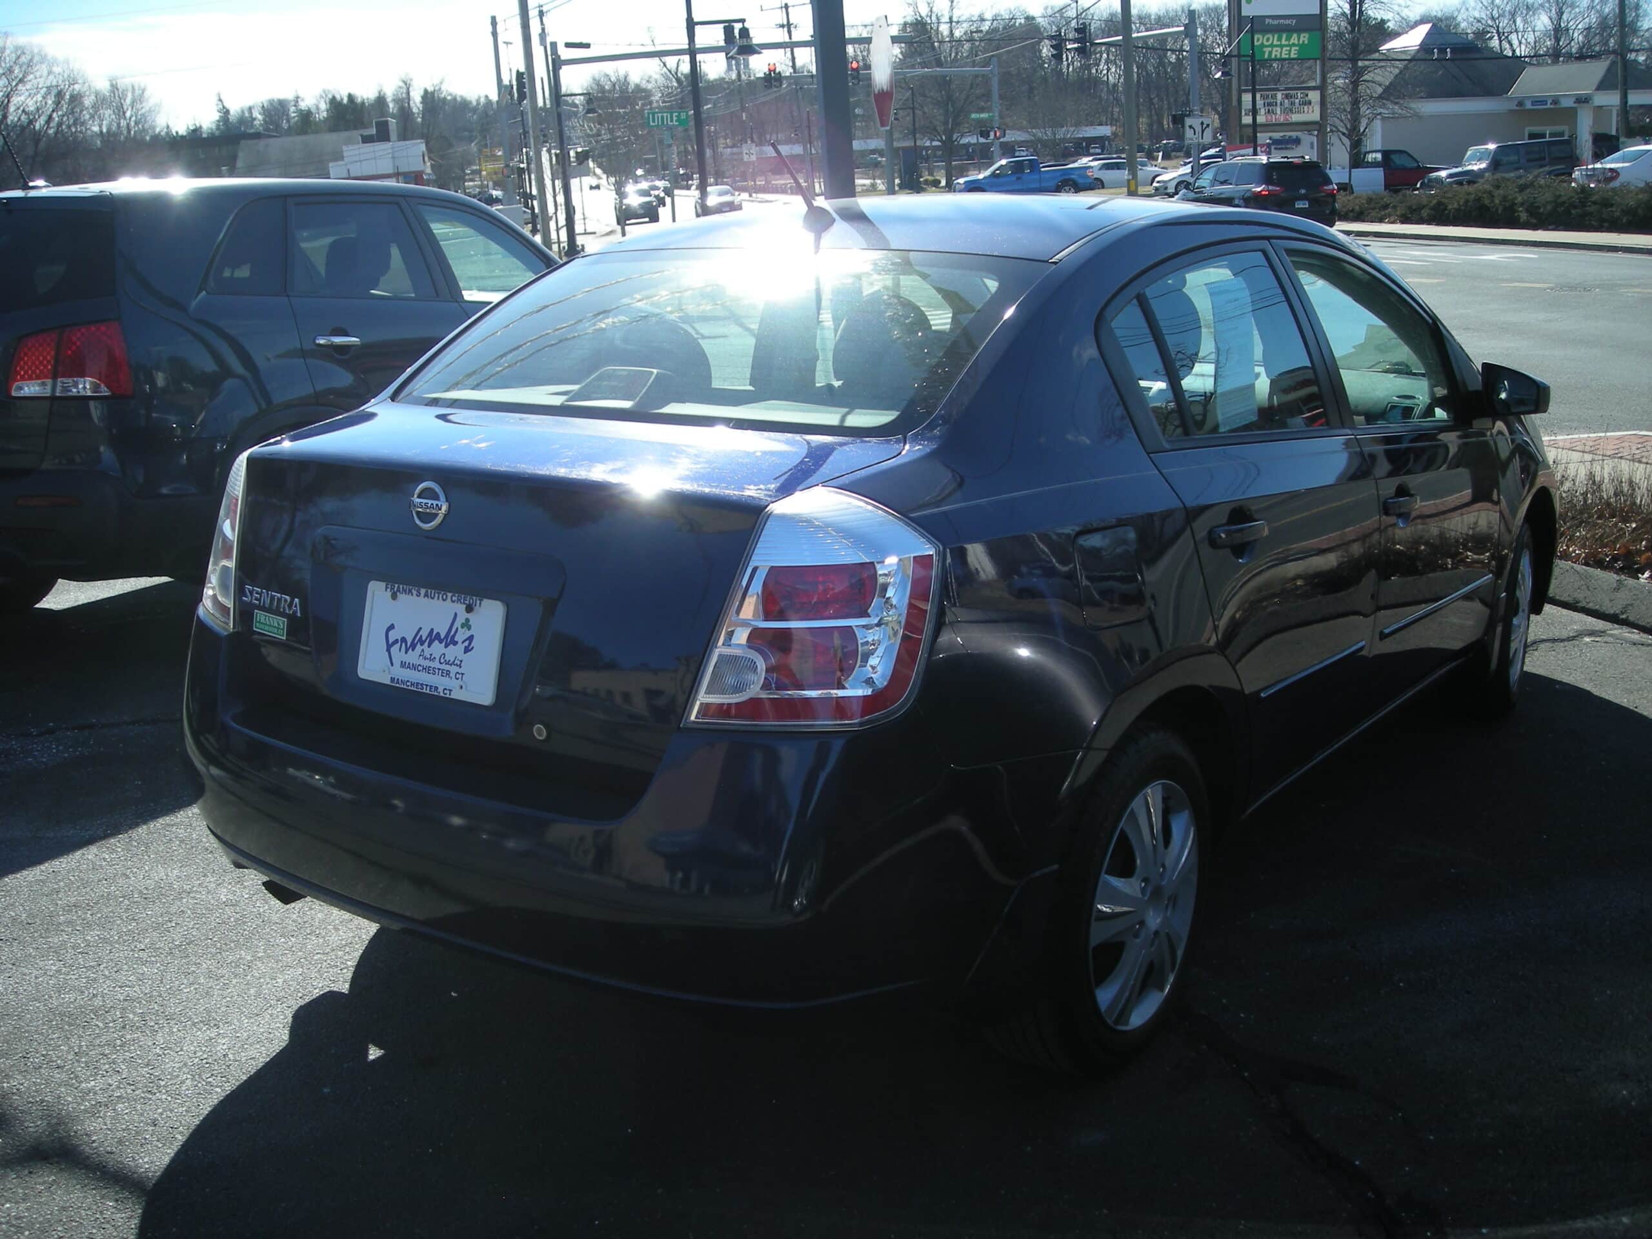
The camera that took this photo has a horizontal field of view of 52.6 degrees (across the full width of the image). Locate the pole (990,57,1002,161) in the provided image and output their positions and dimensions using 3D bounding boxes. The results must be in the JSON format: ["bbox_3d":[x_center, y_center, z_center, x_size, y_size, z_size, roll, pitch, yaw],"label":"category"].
[{"bbox_3d":[8.121,-23.570,79.500,0.300,6.350,0.300,-2,13,0],"label":"pole"}]

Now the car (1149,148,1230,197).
[{"bbox_3d":[15.100,-17.100,65.100,4.550,1.480,1.770,-6,14,-14],"label":"car"}]

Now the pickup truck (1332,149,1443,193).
[{"bbox_3d":[17.200,-13.850,52.500,5.300,1.780,1.950,-5,14,-10],"label":"pickup truck"}]

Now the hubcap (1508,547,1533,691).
[{"bbox_3d":[2.082,-0.003,5.049,0.060,0.435,0.435,6,14,29],"label":"hubcap"}]

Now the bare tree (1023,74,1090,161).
[{"bbox_3d":[15.171,-32.765,110.000,4.300,5.600,4.300,-3,13,1],"label":"bare tree"}]

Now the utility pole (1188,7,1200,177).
[{"bbox_3d":[11.733,-16.115,53.000,0.260,6.400,0.260,-3,13,1],"label":"utility pole"}]

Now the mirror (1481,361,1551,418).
[{"bbox_3d":[1.700,-0.568,4.123,0.180,0.137,0.115,8,15,34],"label":"mirror"}]

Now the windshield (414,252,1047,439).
[{"bbox_3d":[-0.217,-0.551,3.070,1.170,0.110,0.580,8,44,34],"label":"windshield"}]

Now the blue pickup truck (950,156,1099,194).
[{"bbox_3d":[8.324,-18.232,69.500,5.850,1.920,2.000,-4,13,-5],"label":"blue pickup truck"}]

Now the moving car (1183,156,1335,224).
[{"bbox_3d":[10.543,-10.495,41.600,1.985,1.770,5.080,-7,14,-15],"label":"moving car"}]

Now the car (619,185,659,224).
[{"bbox_3d":[-8.683,-19.222,77.500,1.850,1.700,4.650,-5,13,-8],"label":"car"}]

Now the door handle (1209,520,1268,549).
[{"bbox_3d":[0.734,-0.153,2.970,0.042,0.042,0.195,8,10,34],"label":"door handle"}]

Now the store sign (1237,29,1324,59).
[{"bbox_3d":[13.638,-17.192,50.000,2.700,0.820,0.400,-7,14,-16],"label":"store sign"}]

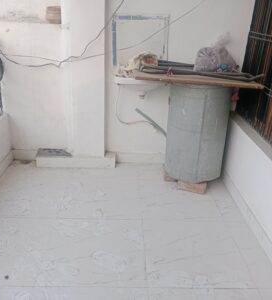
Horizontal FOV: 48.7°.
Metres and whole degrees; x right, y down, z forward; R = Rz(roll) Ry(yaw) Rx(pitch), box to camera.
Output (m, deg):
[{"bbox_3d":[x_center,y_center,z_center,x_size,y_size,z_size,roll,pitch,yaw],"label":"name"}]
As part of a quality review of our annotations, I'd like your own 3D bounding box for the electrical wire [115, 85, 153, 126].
[{"bbox_3d":[-0.018,-0.400,2.683,0.322,0.361,0.090,1,23,-2],"label":"electrical wire"}]

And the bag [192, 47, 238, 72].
[{"bbox_3d":[0.638,-0.727,2.428,0.333,0.220,0.260,1,23,-2],"label":"bag"}]

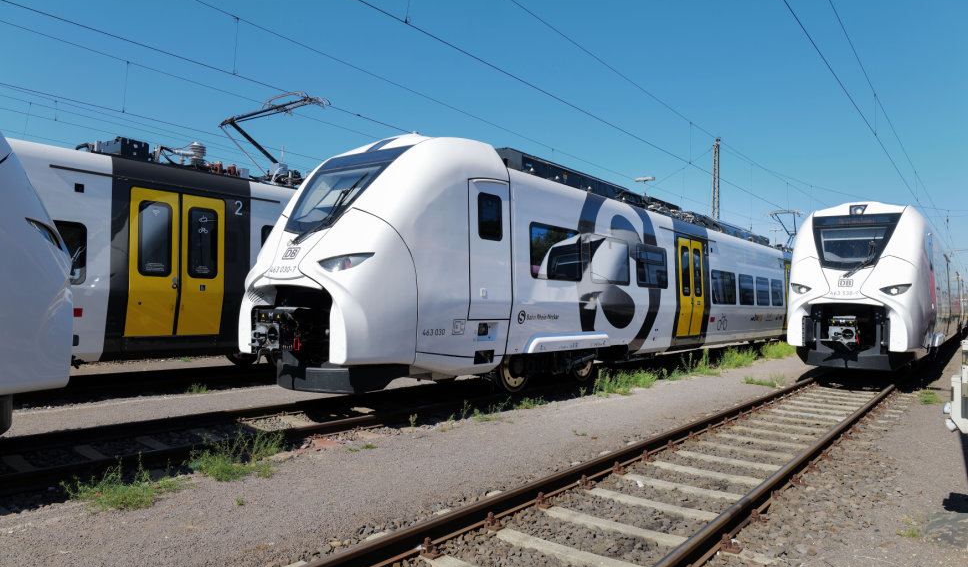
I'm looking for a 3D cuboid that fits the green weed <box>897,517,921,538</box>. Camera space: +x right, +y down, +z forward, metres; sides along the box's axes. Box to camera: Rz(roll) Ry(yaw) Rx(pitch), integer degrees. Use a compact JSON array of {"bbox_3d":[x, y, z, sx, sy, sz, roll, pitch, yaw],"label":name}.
[{"bbox_3d":[3.164,1.820,4.806,0.170,0.110,0.150,0,-2,38],"label":"green weed"}]

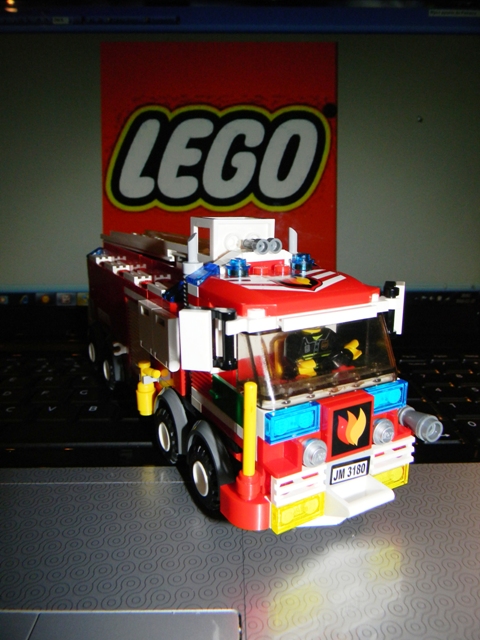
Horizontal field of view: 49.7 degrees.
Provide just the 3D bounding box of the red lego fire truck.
[{"bbox_3d":[-0.014,0.000,0.217,0.077,0.087,0.203,-8,17,-28],"label":"red lego fire truck"}]

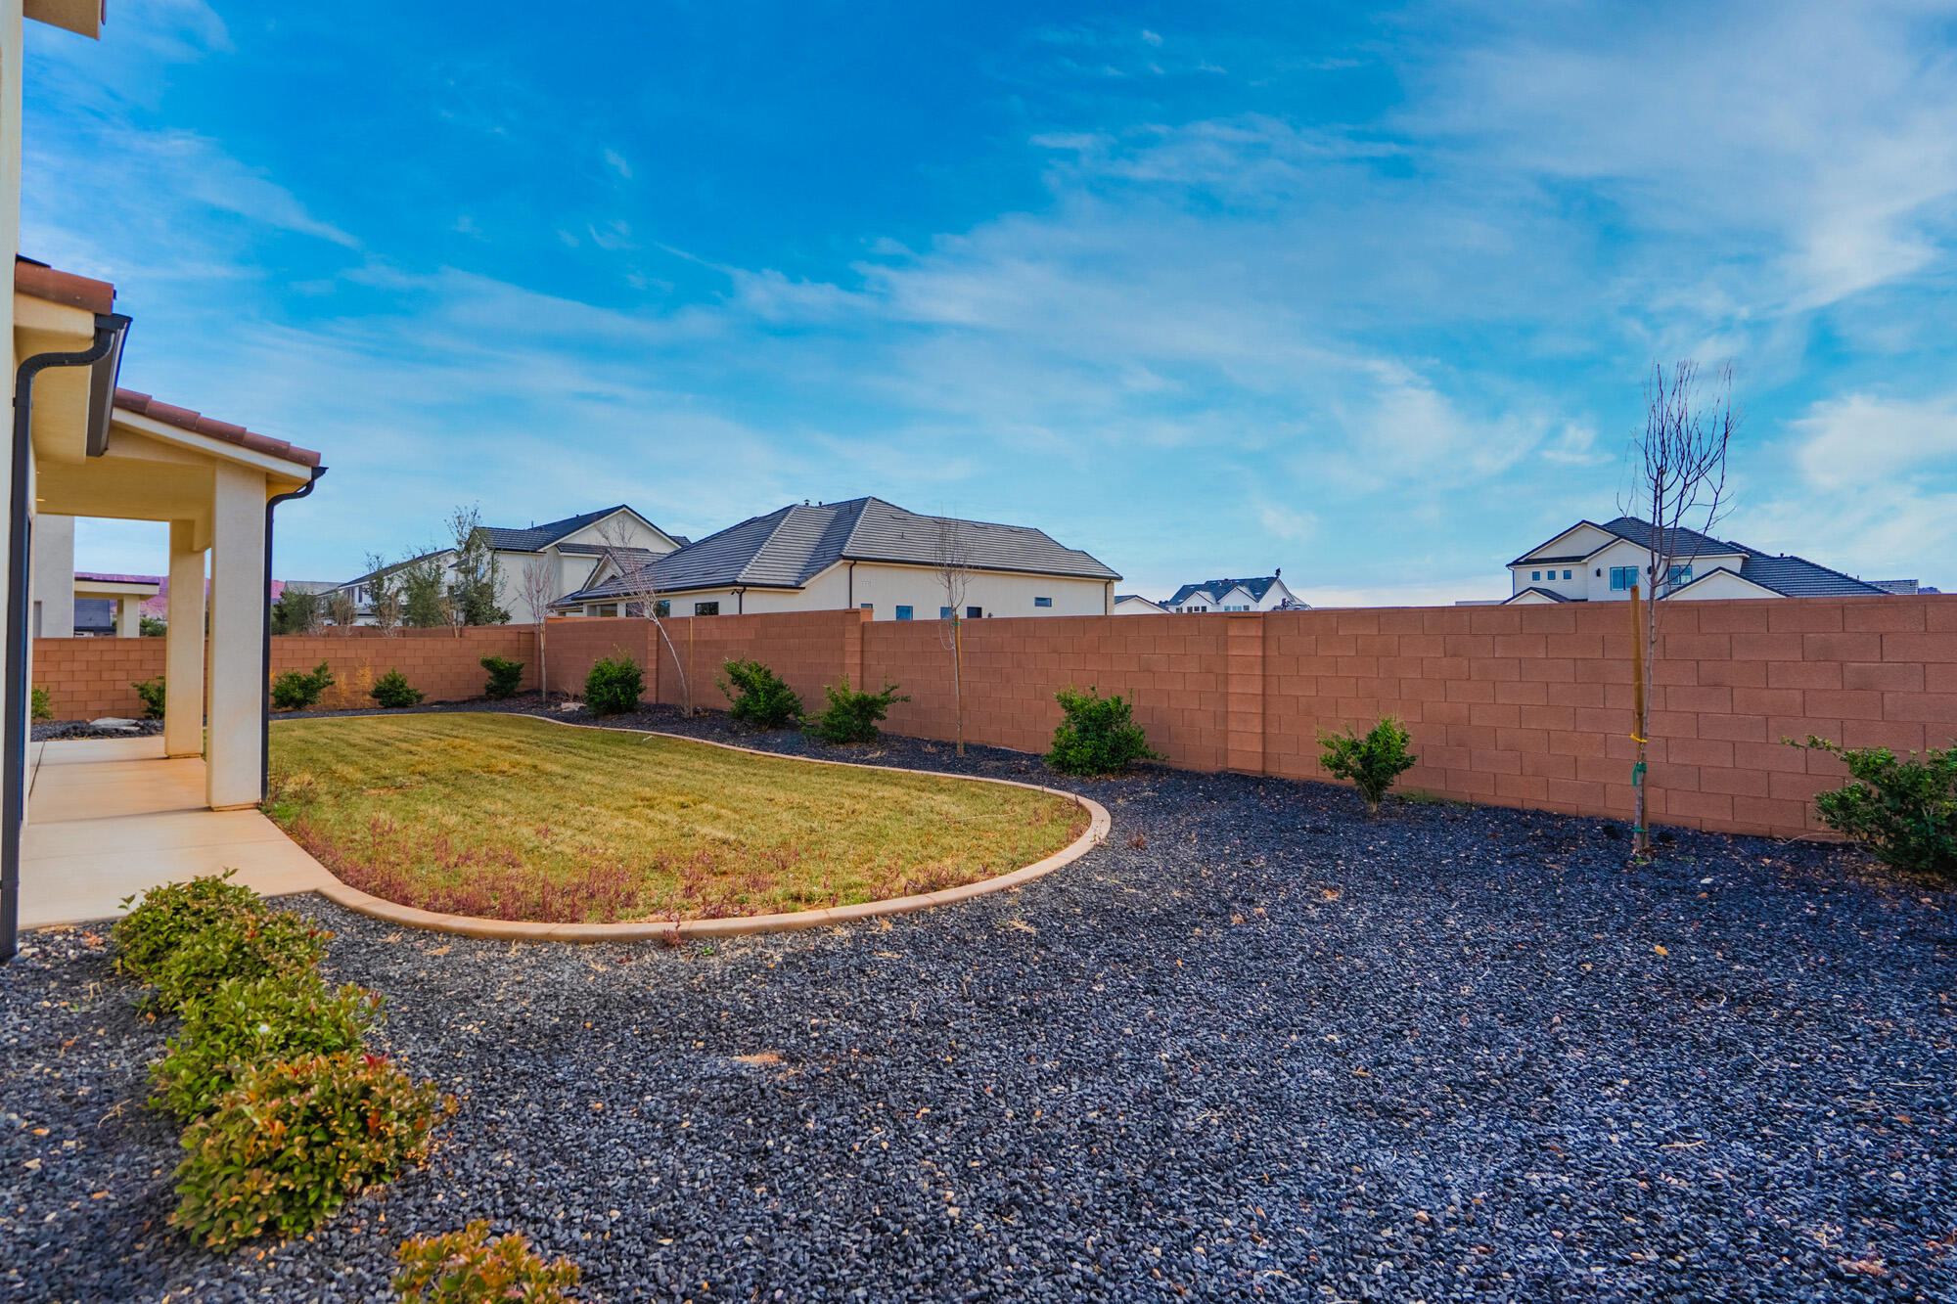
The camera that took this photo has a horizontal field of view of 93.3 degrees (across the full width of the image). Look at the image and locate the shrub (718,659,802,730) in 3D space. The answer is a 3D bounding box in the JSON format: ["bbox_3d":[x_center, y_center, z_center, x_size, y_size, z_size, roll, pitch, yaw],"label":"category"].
[{"bbox_3d":[-3.464,0.677,14.672,1.299,1.111,1.104,0,1,-13],"label":"shrub"}]

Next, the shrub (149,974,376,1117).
[{"bbox_3d":[-2.251,1.253,2.942,0.580,0.396,0.580,-1,1,-38],"label":"shrub"}]

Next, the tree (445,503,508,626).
[{"bbox_3d":[-17.000,-1.950,31.300,1.880,6.200,1.880,0,0,-28],"label":"tree"}]

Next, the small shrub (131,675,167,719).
[{"bbox_3d":[-16.750,0.910,18.950,0.950,0.950,0.920,0,1,-41],"label":"small shrub"}]

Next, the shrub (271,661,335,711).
[{"bbox_3d":[-15.059,0.766,20.607,1.128,1.122,0.959,-1,1,-36],"label":"shrub"}]

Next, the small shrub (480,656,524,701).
[{"bbox_3d":[-11.783,0.642,22.873,1.009,1.133,0.959,0,1,-27],"label":"small shrub"}]

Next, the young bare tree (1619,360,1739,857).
[{"bbox_3d":[4.905,-0.322,6.480,0.720,3.443,0.720,0,1,37],"label":"young bare tree"}]

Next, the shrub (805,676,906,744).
[{"bbox_3d":[-1.696,0.815,13.010,1.387,0.937,1.110,0,1,-7],"label":"shrub"}]

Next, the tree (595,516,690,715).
[{"bbox_3d":[-6.156,-0.673,16.950,1.600,3.647,1.350,0,1,-20],"label":"tree"}]

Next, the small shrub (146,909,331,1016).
[{"bbox_3d":[-2.950,1.235,3.690,0.590,0.420,0.590,0,1,-39],"label":"small shrub"}]

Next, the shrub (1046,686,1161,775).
[{"bbox_3d":[1.366,0.848,10.106,1.242,0.956,1.056,0,1,8],"label":"shrub"}]

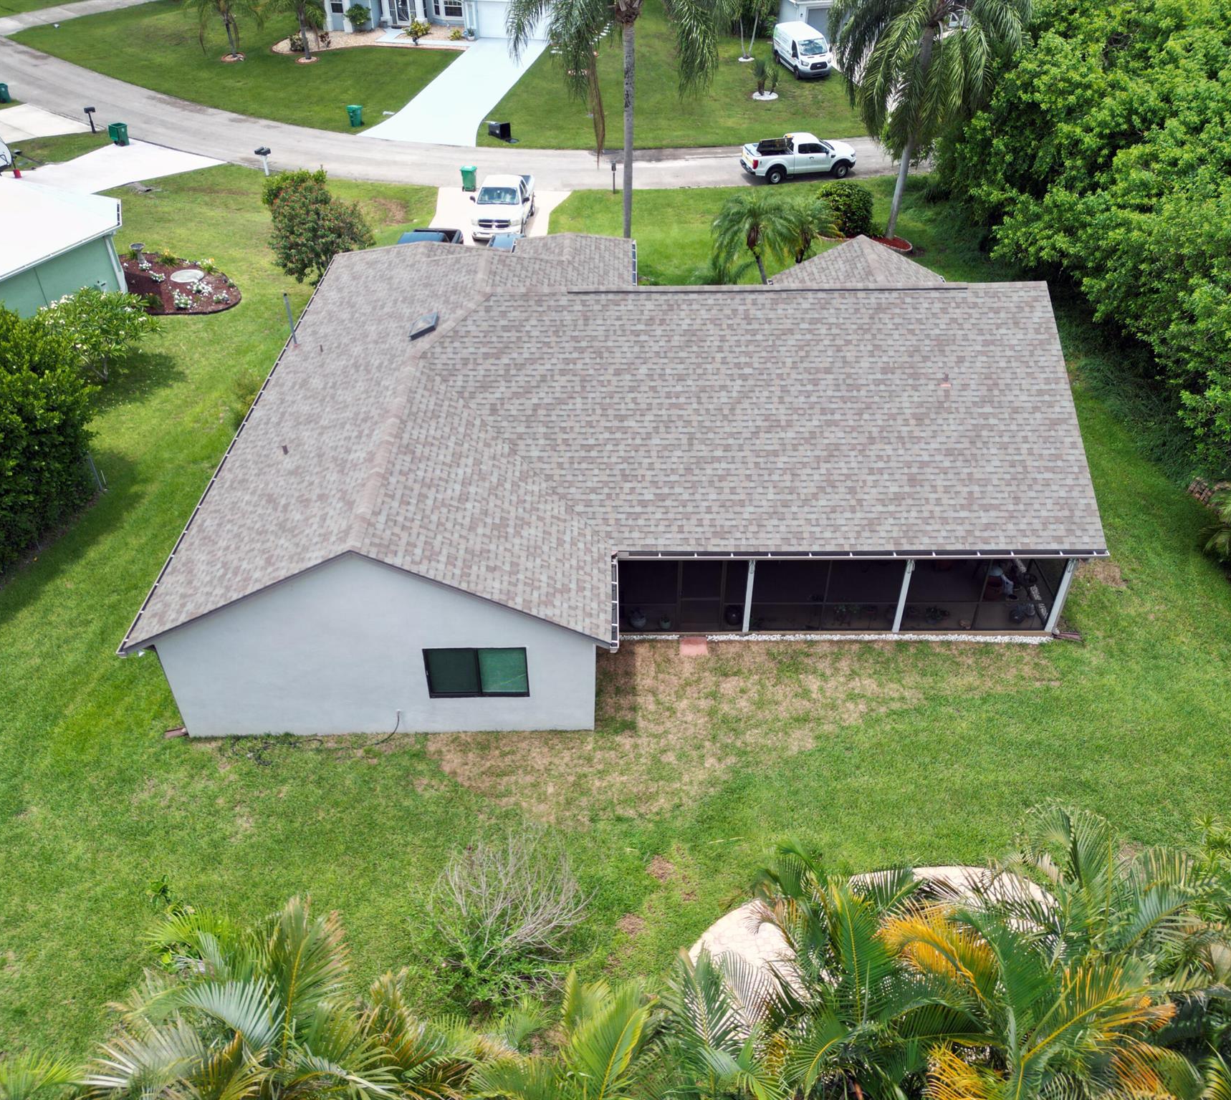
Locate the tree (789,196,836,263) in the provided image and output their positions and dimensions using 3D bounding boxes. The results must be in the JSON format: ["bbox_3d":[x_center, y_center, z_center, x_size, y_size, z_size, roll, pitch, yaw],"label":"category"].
[{"bbox_3d":[6.155,-9.661,33.523,2.424,3.737,2.424,0,38,0],"label":"tree"}]

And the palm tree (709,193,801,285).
[{"bbox_3d":[4.590,-9.631,33.404,2.878,3.889,2.878,0,38,0],"label":"palm tree"}]

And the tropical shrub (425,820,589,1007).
[{"bbox_3d":[-1.612,5.479,15.296,2.373,2.525,2.222,0,38,0],"label":"tropical shrub"}]

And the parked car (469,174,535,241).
[{"bbox_3d":[-4.641,-14.606,42.959,2.020,1.880,5.350,2,38,4],"label":"parked car"}]

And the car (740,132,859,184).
[{"bbox_3d":[8.614,-18.411,47.612,5.350,1.810,1.870,-9,39,-11],"label":"car"}]

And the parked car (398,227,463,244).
[{"bbox_3d":[-7.186,-10.583,37.882,1.980,1.900,5.700,3,38,4],"label":"parked car"}]

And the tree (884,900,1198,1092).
[{"bbox_3d":[4.871,6.620,12.457,3.434,4.242,3.232,0,38,0],"label":"tree"}]

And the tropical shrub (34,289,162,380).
[{"bbox_3d":[-15.073,-6.293,30.078,3.434,2.727,3.232,0,38,0],"label":"tropical shrub"}]

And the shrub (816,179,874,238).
[{"bbox_3d":[9.366,-14.053,41.751,2.350,2.200,2.350,0,38,0],"label":"shrub"}]

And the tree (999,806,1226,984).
[{"bbox_3d":[7.513,5.595,15.794,3.200,3.500,3.000,0,38,0],"label":"tree"}]

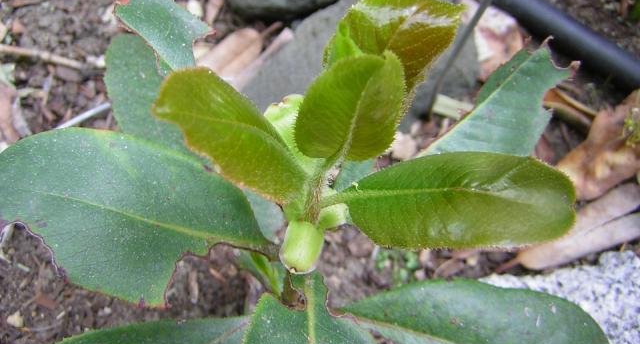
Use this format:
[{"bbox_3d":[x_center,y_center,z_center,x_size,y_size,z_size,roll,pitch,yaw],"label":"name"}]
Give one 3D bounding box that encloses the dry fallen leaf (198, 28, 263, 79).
[{"bbox_3d":[-0.058,-0.077,0.434,0.029,0.010,0.053,38,63,20],"label":"dry fallen leaf"}]

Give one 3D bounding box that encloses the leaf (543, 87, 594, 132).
[{"bbox_3d":[0.155,-0.038,0.414,0.036,0.010,0.013,39,63,21],"label":"leaf"}]

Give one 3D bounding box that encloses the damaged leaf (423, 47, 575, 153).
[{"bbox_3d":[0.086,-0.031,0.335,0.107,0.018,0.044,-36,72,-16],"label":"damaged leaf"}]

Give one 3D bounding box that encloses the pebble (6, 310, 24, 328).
[{"bbox_3d":[-0.178,0.086,0.390,0.010,0.007,0.009,0,53,0],"label":"pebble"}]

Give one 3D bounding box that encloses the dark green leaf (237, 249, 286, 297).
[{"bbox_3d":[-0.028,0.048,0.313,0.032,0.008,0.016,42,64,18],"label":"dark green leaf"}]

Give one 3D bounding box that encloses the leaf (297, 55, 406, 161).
[{"bbox_3d":[0.012,-0.024,0.249,0.036,0.042,0.018,10,18,-2],"label":"leaf"}]

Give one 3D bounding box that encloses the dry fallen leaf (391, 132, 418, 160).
[{"bbox_3d":[0.050,-0.015,0.399,0.015,0.007,0.022,26,59,14],"label":"dry fallen leaf"}]

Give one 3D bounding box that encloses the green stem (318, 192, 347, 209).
[{"bbox_3d":[0.005,0.011,0.261,0.011,0.005,0.005,-11,55,15],"label":"green stem"}]

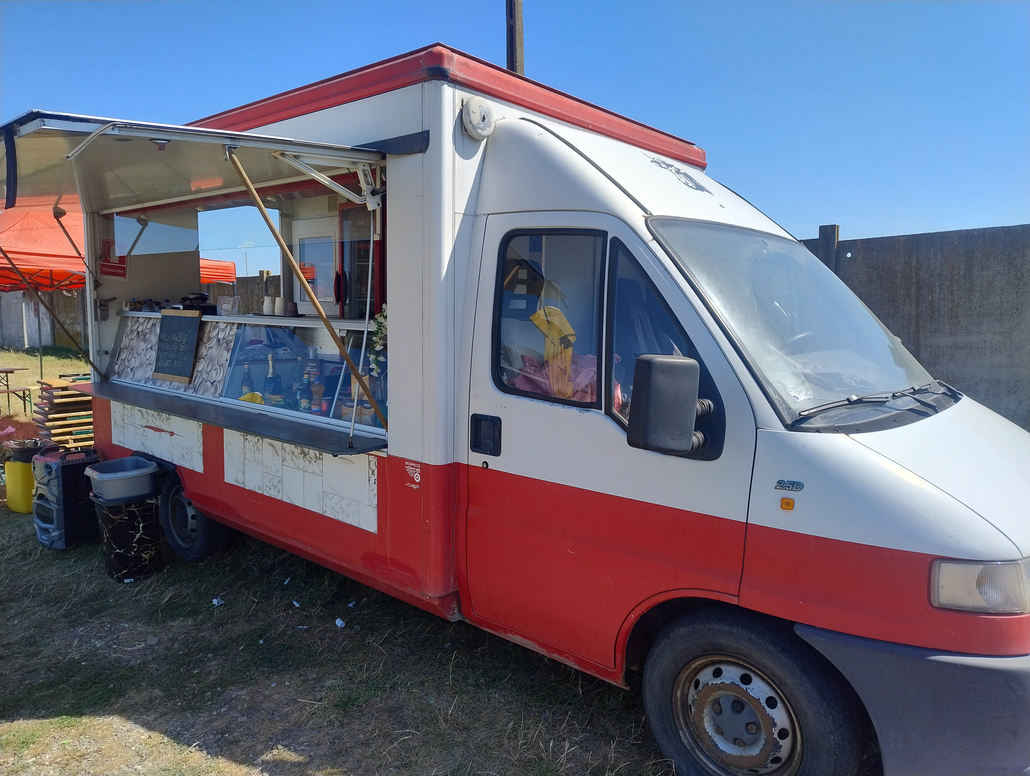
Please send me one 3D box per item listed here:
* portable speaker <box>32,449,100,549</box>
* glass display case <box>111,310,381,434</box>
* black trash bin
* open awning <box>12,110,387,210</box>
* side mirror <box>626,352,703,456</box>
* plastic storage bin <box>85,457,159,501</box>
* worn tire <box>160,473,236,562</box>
[{"bbox_3d":[-3.373,0.825,5.408,0.360,0.690,0.320,4,7,43],"label":"portable speaker"},{"bbox_3d":[-1.576,-0.179,4.272,3.131,0.490,0.455,7,9,40],"label":"glass display case"},{"bbox_3d":[-2.550,0.961,4.710,0.400,0.525,0.310,4,7,40],"label":"black trash bin"},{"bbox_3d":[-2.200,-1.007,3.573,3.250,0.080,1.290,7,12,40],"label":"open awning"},{"bbox_3d":[0.451,0.048,2.134,0.180,0.280,0.125,-1,7,-20],"label":"side mirror"},{"bbox_3d":[-2.577,0.611,4.698,0.460,0.190,0.350,4,7,40],"label":"plastic storage bin"},{"bbox_3d":[-2.190,0.869,4.914,0.680,0.680,0.200,7,9,40],"label":"worn tire"}]

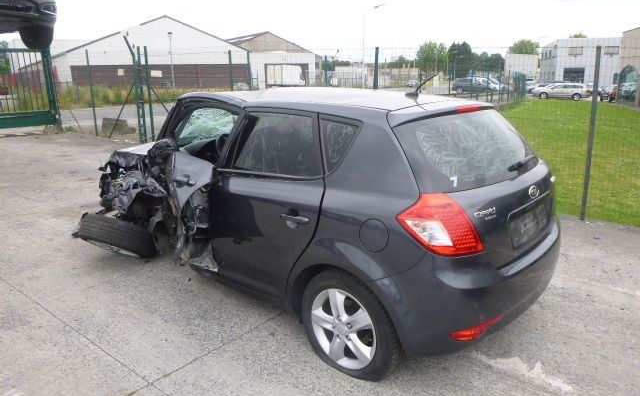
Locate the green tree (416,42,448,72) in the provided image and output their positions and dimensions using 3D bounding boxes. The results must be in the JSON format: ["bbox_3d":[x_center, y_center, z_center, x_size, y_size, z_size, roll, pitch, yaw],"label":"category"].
[{"bbox_3d":[23.610,-27.079,97.000,6.800,9.500,6.800,-1,14,0],"label":"green tree"}]

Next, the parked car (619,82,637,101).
[{"bbox_3d":[26.698,-9.330,40.000,1.800,1.520,4.300,7,16,29],"label":"parked car"}]

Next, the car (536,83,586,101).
[{"bbox_3d":[19.400,-8.800,38.000,4.650,1.500,1.800,0,14,2],"label":"car"}]

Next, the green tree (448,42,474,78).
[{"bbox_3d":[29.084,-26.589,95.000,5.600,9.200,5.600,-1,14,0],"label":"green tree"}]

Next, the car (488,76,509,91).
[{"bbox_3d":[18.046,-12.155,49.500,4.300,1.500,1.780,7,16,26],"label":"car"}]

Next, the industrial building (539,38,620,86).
[{"bbox_3d":[35.312,-17.889,63.388,7.200,7.000,14.000,3,14,18],"label":"industrial building"}]

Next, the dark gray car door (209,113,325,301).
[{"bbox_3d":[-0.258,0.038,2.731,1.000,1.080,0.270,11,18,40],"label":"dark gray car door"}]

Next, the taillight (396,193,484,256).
[{"bbox_3d":[0.542,0.124,2.060,0.300,0.310,0.310,-12,18,-39],"label":"taillight"}]

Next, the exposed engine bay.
[{"bbox_3d":[-1.251,-0.064,4.443,1.300,0.900,1.450,13,19,41],"label":"exposed engine bay"}]

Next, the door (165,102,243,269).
[{"bbox_3d":[-0.882,-0.054,3.240,0.800,1.140,0.320,11,18,40],"label":"door"}]

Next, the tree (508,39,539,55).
[{"bbox_3d":[35.223,-23.107,80.000,5.800,8.400,5.800,0,14,0],"label":"tree"}]

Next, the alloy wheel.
[{"bbox_3d":[0.165,0.680,2.487,0.440,0.440,0.170,13,19,41],"label":"alloy wheel"}]

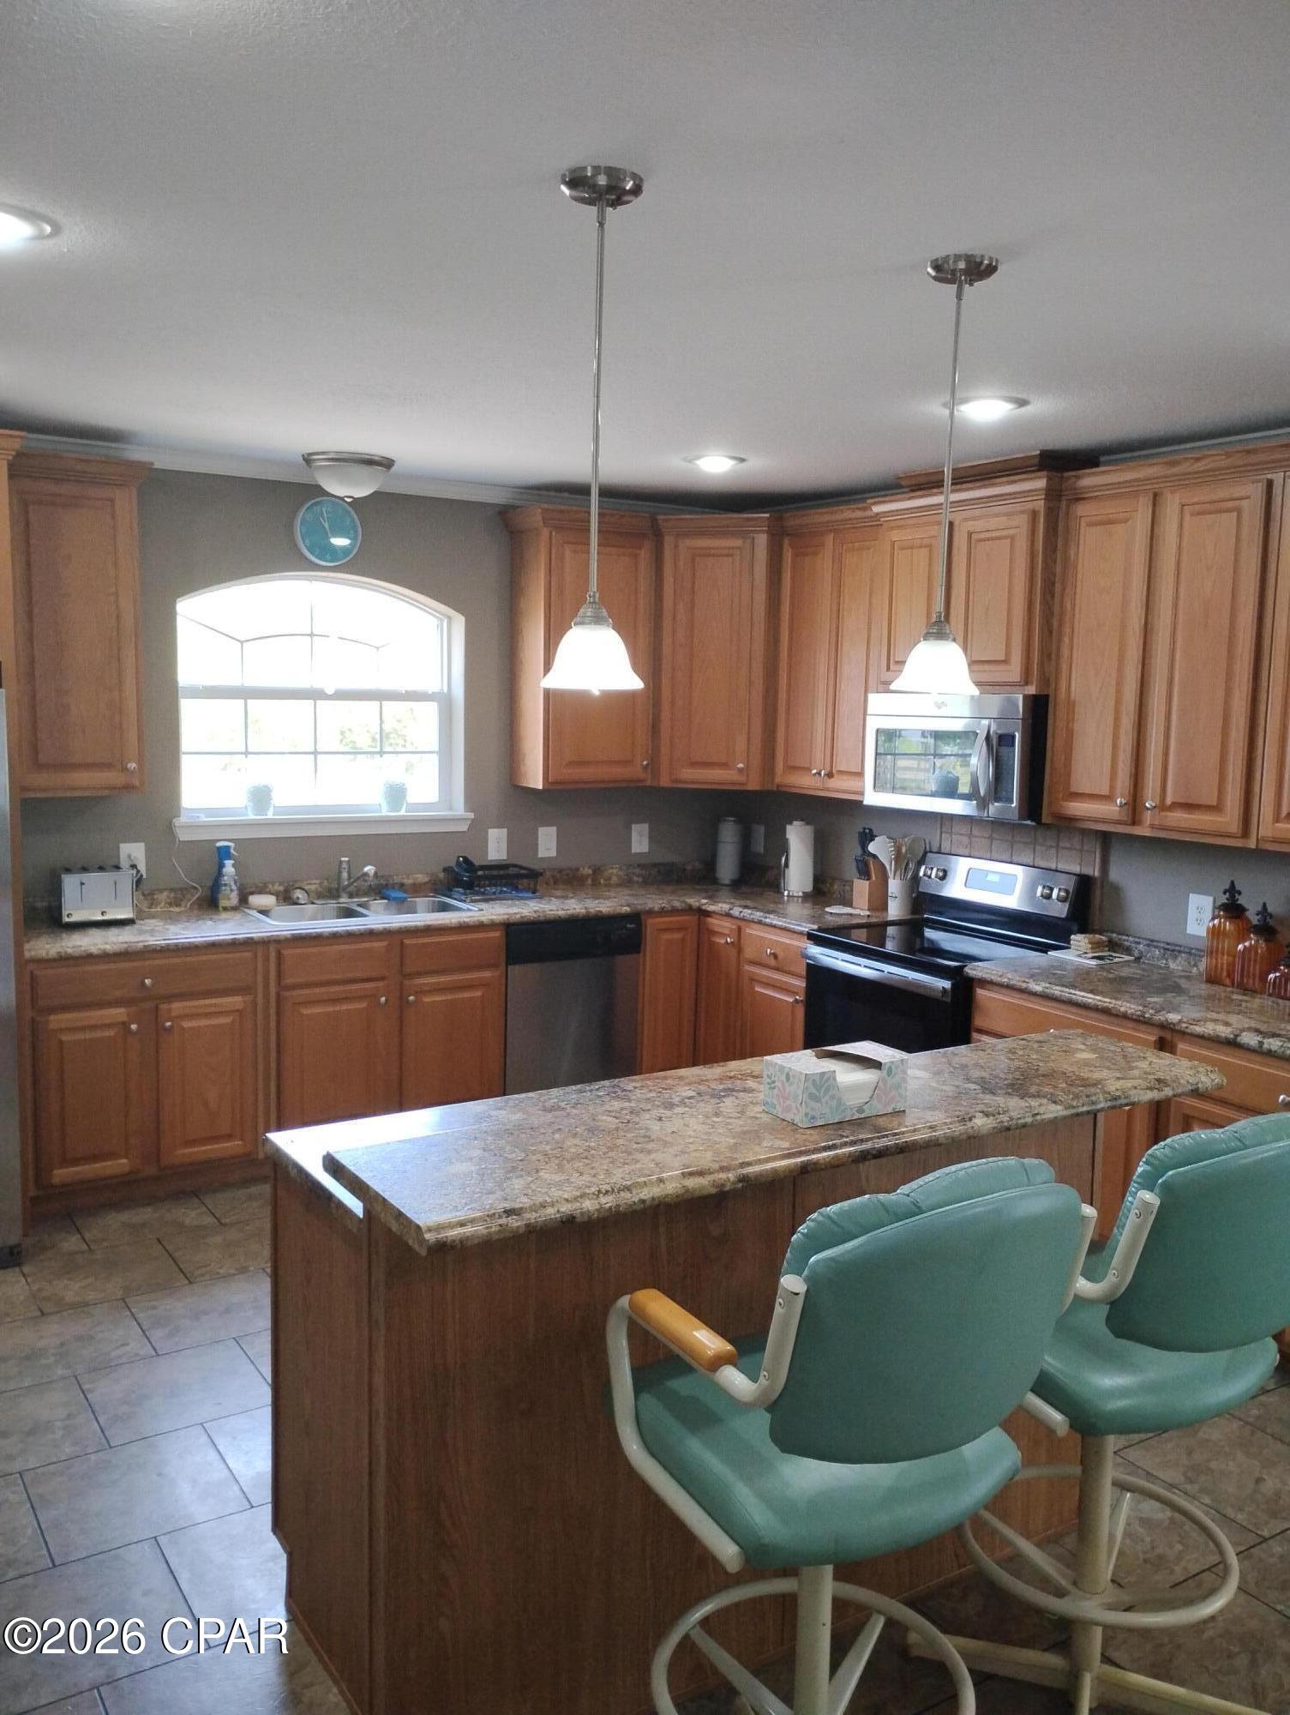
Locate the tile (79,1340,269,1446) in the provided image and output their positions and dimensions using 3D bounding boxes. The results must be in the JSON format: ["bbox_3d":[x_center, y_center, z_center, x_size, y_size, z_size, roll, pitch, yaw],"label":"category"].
[{"bbox_3d":[-1.189,1.354,3.529,0.401,0.010,0.398,-3,8,-32],"label":"tile"}]

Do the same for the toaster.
[{"bbox_3d":[-1.918,0.128,4.839,0.240,0.180,0.250,-2,8,-28],"label":"toaster"}]

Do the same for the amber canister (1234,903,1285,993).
[{"bbox_3d":[1.832,0.264,4.114,0.097,0.260,0.097,-3,8,-32],"label":"amber canister"}]

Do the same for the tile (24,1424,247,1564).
[{"bbox_3d":[-1.121,1.391,3.049,0.399,0.010,0.391,-3,8,-33],"label":"tile"}]

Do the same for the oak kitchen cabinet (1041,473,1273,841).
[{"bbox_3d":[1.645,-0.609,4.231,0.323,1.072,0.772,-3,8,-32],"label":"oak kitchen cabinet"}]

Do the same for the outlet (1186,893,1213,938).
[{"bbox_3d":[1.761,0.183,4.407,0.008,0.130,0.086,-3,8,-32],"label":"outlet"}]

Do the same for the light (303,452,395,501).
[{"bbox_3d":[-1.079,-1.367,5.057,0.333,0.165,0.333,-3,8,-32],"label":"light"}]

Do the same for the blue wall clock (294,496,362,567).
[{"bbox_3d":[-1.212,-1.247,5.320,0.259,0.257,0.043,-3,8,-32],"label":"blue wall clock"}]

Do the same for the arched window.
[{"bbox_3d":[-1.254,-0.605,5.435,1.170,1.000,0.150,-3,8,-32],"label":"arched window"}]

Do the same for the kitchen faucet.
[{"bbox_3d":[-1.091,0.099,5.292,0.065,0.170,0.250,-4,9,-40],"label":"kitchen faucet"}]

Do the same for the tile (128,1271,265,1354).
[{"bbox_3d":[-1.235,1.300,3.976,0.401,0.010,0.401,-3,8,-32],"label":"tile"}]

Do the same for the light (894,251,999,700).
[{"bbox_3d":[0.591,-0.720,2.669,0.178,0.805,0.178,1,7,0],"label":"light"}]

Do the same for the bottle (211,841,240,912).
[{"bbox_3d":[-1.569,0.068,5.194,0.095,0.255,0.070,-3,8,-32],"label":"bottle"}]

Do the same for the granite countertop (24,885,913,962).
[{"bbox_3d":[-0.563,0.245,5.141,3.177,0.041,1.375,-3,8,-32],"label":"granite countertop"}]

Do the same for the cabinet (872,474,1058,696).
[{"bbox_3d":[1.208,-0.911,4.829,0.406,0.686,0.772,-3,8,-32],"label":"cabinet"}]

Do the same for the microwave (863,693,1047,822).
[{"bbox_3d":[1.194,-0.371,4.945,0.425,0.414,0.760,-3,8,-32],"label":"microwave"}]

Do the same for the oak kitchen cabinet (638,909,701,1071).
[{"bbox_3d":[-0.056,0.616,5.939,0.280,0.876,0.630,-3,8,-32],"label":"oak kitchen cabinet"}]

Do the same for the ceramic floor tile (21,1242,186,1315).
[{"bbox_3d":[-1.636,1.266,4.204,0.406,0.010,0.401,-3,8,-32],"label":"ceramic floor tile"}]

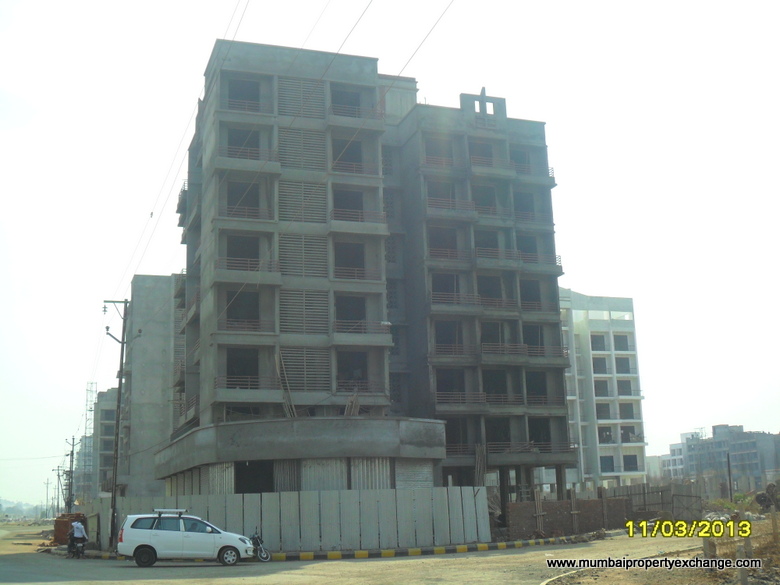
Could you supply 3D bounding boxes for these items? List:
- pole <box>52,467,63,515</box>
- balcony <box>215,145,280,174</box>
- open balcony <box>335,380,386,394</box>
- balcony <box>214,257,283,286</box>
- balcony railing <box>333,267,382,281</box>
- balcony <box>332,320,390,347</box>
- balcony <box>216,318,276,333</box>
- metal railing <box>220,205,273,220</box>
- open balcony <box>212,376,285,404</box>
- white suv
[{"bbox_3d":[-46.564,29.070,139.308,1.600,9.200,0.350,2,-13,-18],"label":"pole"},{"bbox_3d":[-7.583,-6.773,52.511,3.320,1.280,1.400,3,-13,-19],"label":"balcony"},{"bbox_3d":[-1.511,4.801,50.459,2.743,0.562,0.060,3,-13,-19],"label":"open balcony"},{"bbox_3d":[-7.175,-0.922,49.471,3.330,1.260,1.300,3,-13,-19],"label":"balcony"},{"bbox_3d":[-1.898,-0.873,53.776,2.830,0.850,1.100,3,-13,-19],"label":"balcony railing"},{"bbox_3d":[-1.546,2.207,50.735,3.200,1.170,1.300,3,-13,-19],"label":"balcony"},{"bbox_3d":[-7.352,1.716,50.738,2.960,0.670,0.100,3,-13,-19],"label":"balcony"},{"bbox_3d":[-7.295,-4.018,50.440,2.716,0.626,0.060,3,-13,-19],"label":"metal railing"},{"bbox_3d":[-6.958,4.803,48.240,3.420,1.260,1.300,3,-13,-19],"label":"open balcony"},{"bbox_3d":[-6.973,8.414,34.236,4.550,1.900,1.780,1,-13,-6],"label":"white suv"}]

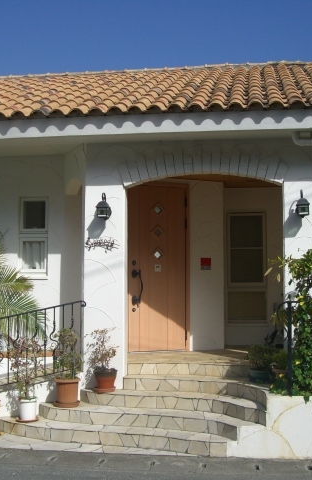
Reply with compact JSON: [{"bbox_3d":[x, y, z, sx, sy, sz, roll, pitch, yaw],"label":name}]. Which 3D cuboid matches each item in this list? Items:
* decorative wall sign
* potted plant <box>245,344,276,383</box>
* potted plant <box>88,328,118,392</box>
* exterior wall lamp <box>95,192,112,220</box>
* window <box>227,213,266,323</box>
[{"bbox_3d":[-0.631,0.051,8.160,0.400,0.180,0.040,-1,-5,8],"label":"decorative wall sign"},{"bbox_3d":[1.301,1.538,8.750,0.390,0.470,0.370,-1,-4,7],"label":"potted plant"},{"bbox_3d":[-0.587,1.326,7.714,0.330,0.680,0.310,-1,-5,8],"label":"potted plant"},{"bbox_3d":[-0.607,-0.396,8.098,0.180,0.320,0.250,-1,-5,8],"label":"exterior wall lamp"},{"bbox_3d":[1.430,0.431,11.105,0.650,1.760,0.100,-1,-5,8],"label":"window"}]

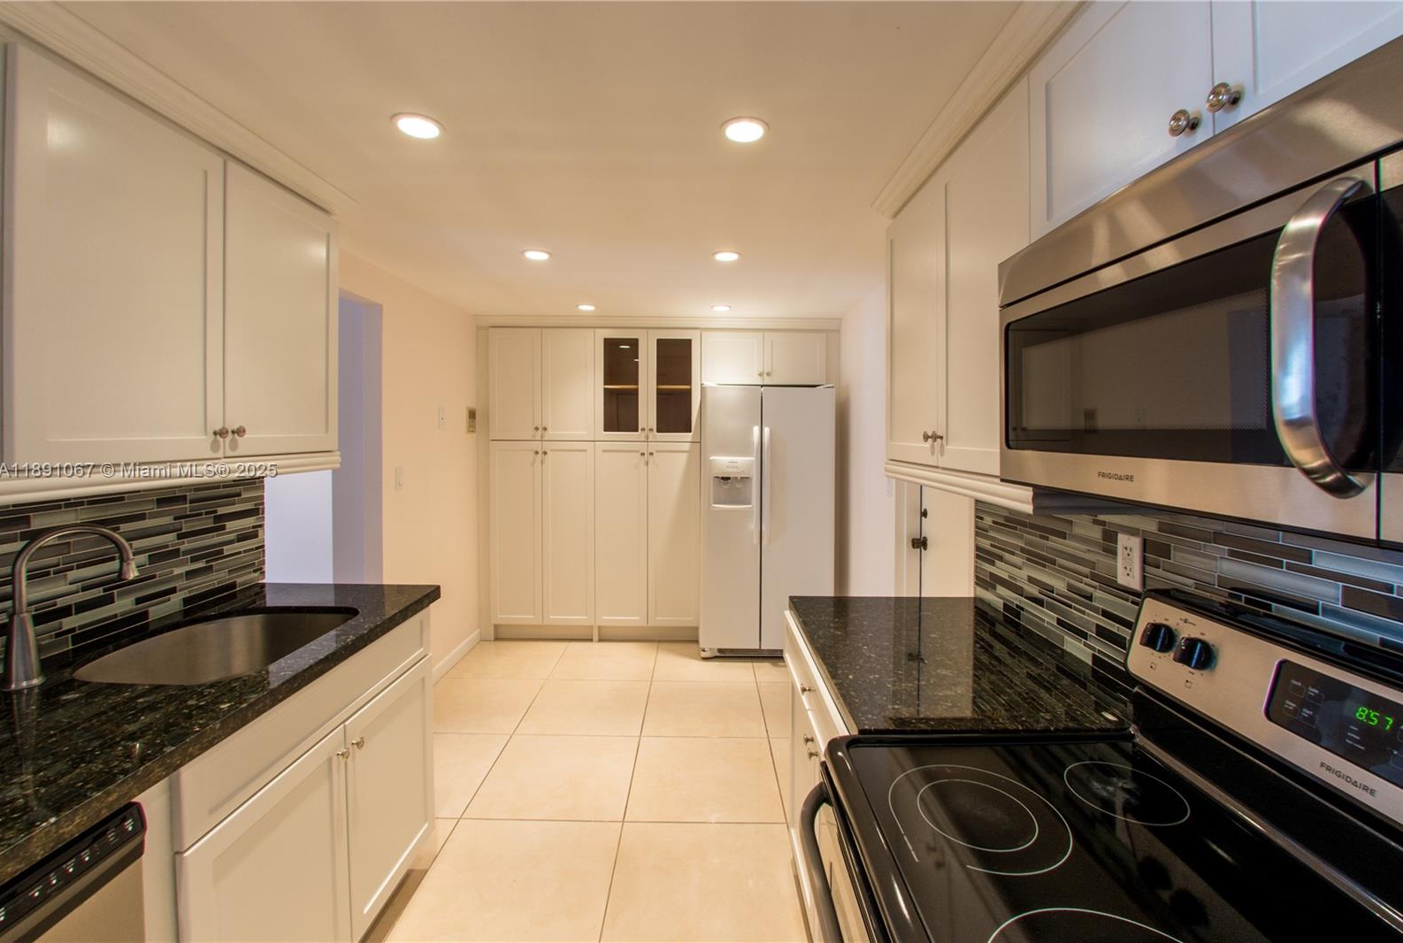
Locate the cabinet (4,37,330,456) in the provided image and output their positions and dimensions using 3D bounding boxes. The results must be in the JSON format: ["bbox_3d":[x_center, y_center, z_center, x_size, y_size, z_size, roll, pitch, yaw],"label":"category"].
[{"bbox_3d":[-1.345,-0.405,1.465,0.335,0.750,0.910,1,4,0],"label":"cabinet"}]

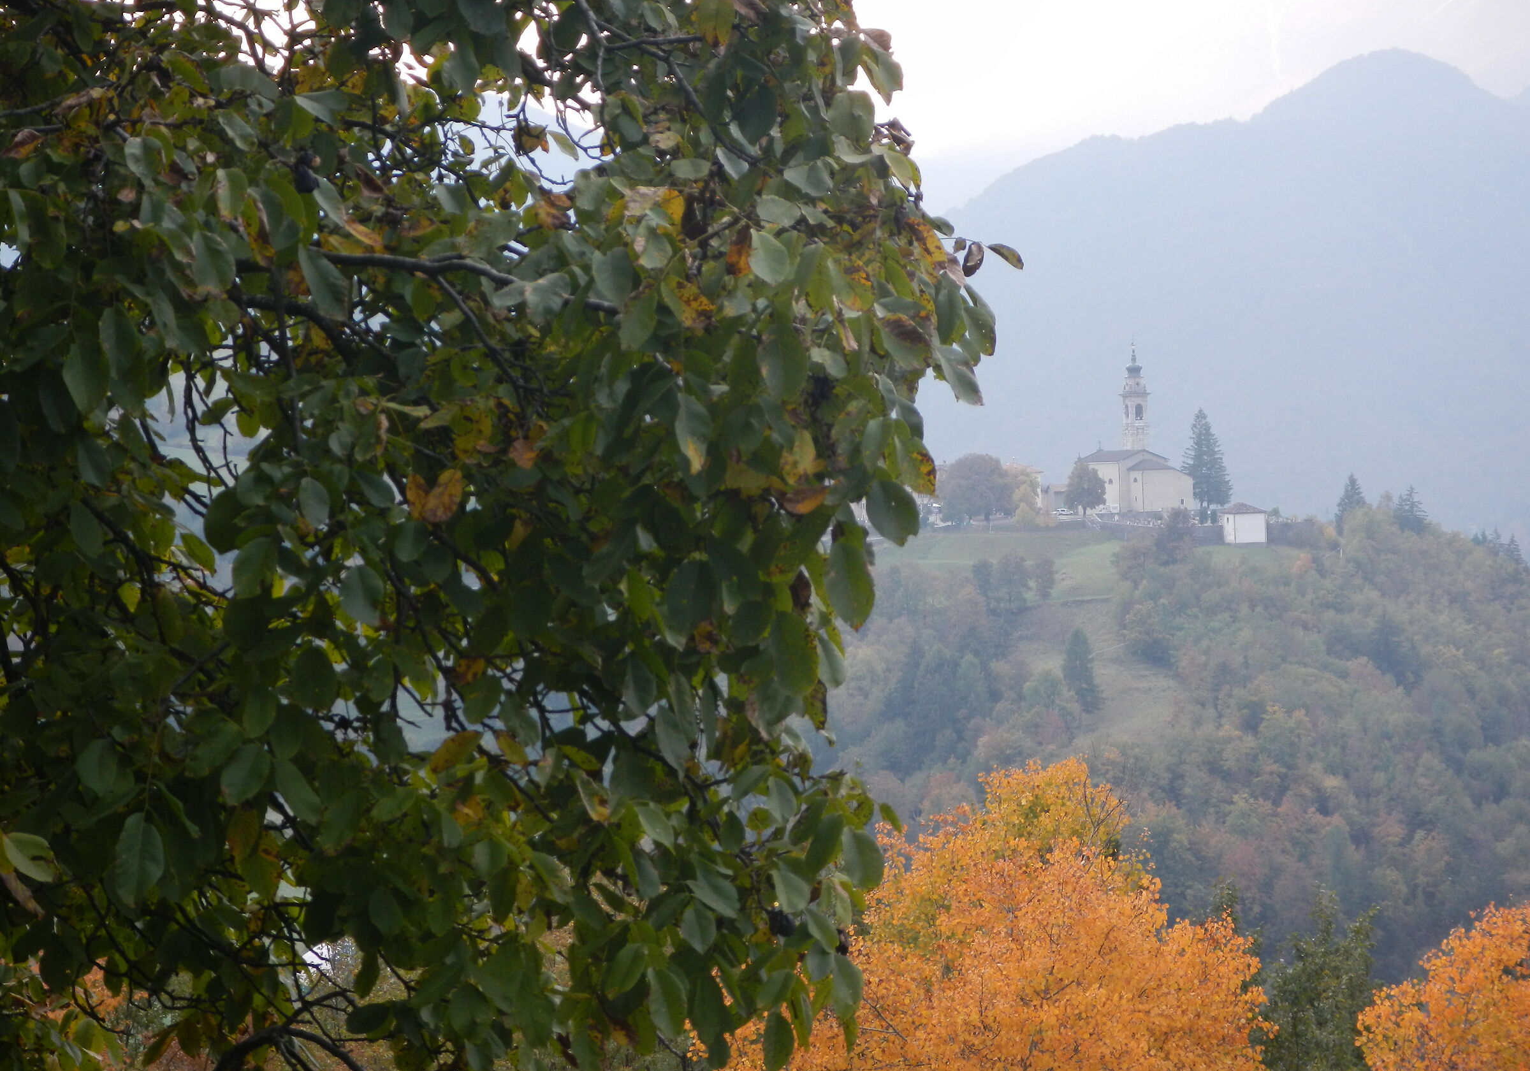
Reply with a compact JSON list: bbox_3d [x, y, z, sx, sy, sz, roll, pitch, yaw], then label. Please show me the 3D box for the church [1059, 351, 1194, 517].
[{"bbox_3d":[80.020,-22.620,870.000,15.500,35.500,30.000,-2,0,-24],"label":"church"}]

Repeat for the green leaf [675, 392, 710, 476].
[{"bbox_3d":[-0.116,-0.164,6.500,0.054,0.133,0.030,-9,0,-1],"label":"green leaf"}]

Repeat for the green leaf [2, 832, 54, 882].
[{"bbox_3d":[-1.118,0.489,6.100,0.108,0.059,0.022,43,0,15],"label":"green leaf"}]

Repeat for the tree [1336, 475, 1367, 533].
[{"bbox_3d":[123.904,-6.189,850.000,6.568,13.136,6.568,0,0,0],"label":"tree"}]

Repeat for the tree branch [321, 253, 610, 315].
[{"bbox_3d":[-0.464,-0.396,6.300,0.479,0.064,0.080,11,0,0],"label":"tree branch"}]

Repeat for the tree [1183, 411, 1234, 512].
[{"bbox_3d":[93.465,-15.788,850.000,10.300,22.000,10.300,0,0,0],"label":"tree"}]

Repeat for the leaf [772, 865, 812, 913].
[{"bbox_3d":[0.041,0.552,6.300,0.059,0.083,0.022,-25,-15,0],"label":"leaf"}]

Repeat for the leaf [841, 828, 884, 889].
[{"bbox_3d":[0.149,0.494,6.150,0.057,0.098,0.018,-20,-15,0],"label":"leaf"}]

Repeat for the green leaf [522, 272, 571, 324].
[{"bbox_3d":[-0.336,-0.367,6.200,0.063,0.093,0.030,28,-25,0],"label":"green leaf"}]

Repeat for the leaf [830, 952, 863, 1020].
[{"bbox_3d":[0.125,0.689,6.150,0.047,0.106,0.018,-6,-16,-19],"label":"leaf"}]

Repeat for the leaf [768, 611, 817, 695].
[{"bbox_3d":[0.041,0.176,6.000,0.075,0.130,0.022,-12,-15,0],"label":"leaf"}]

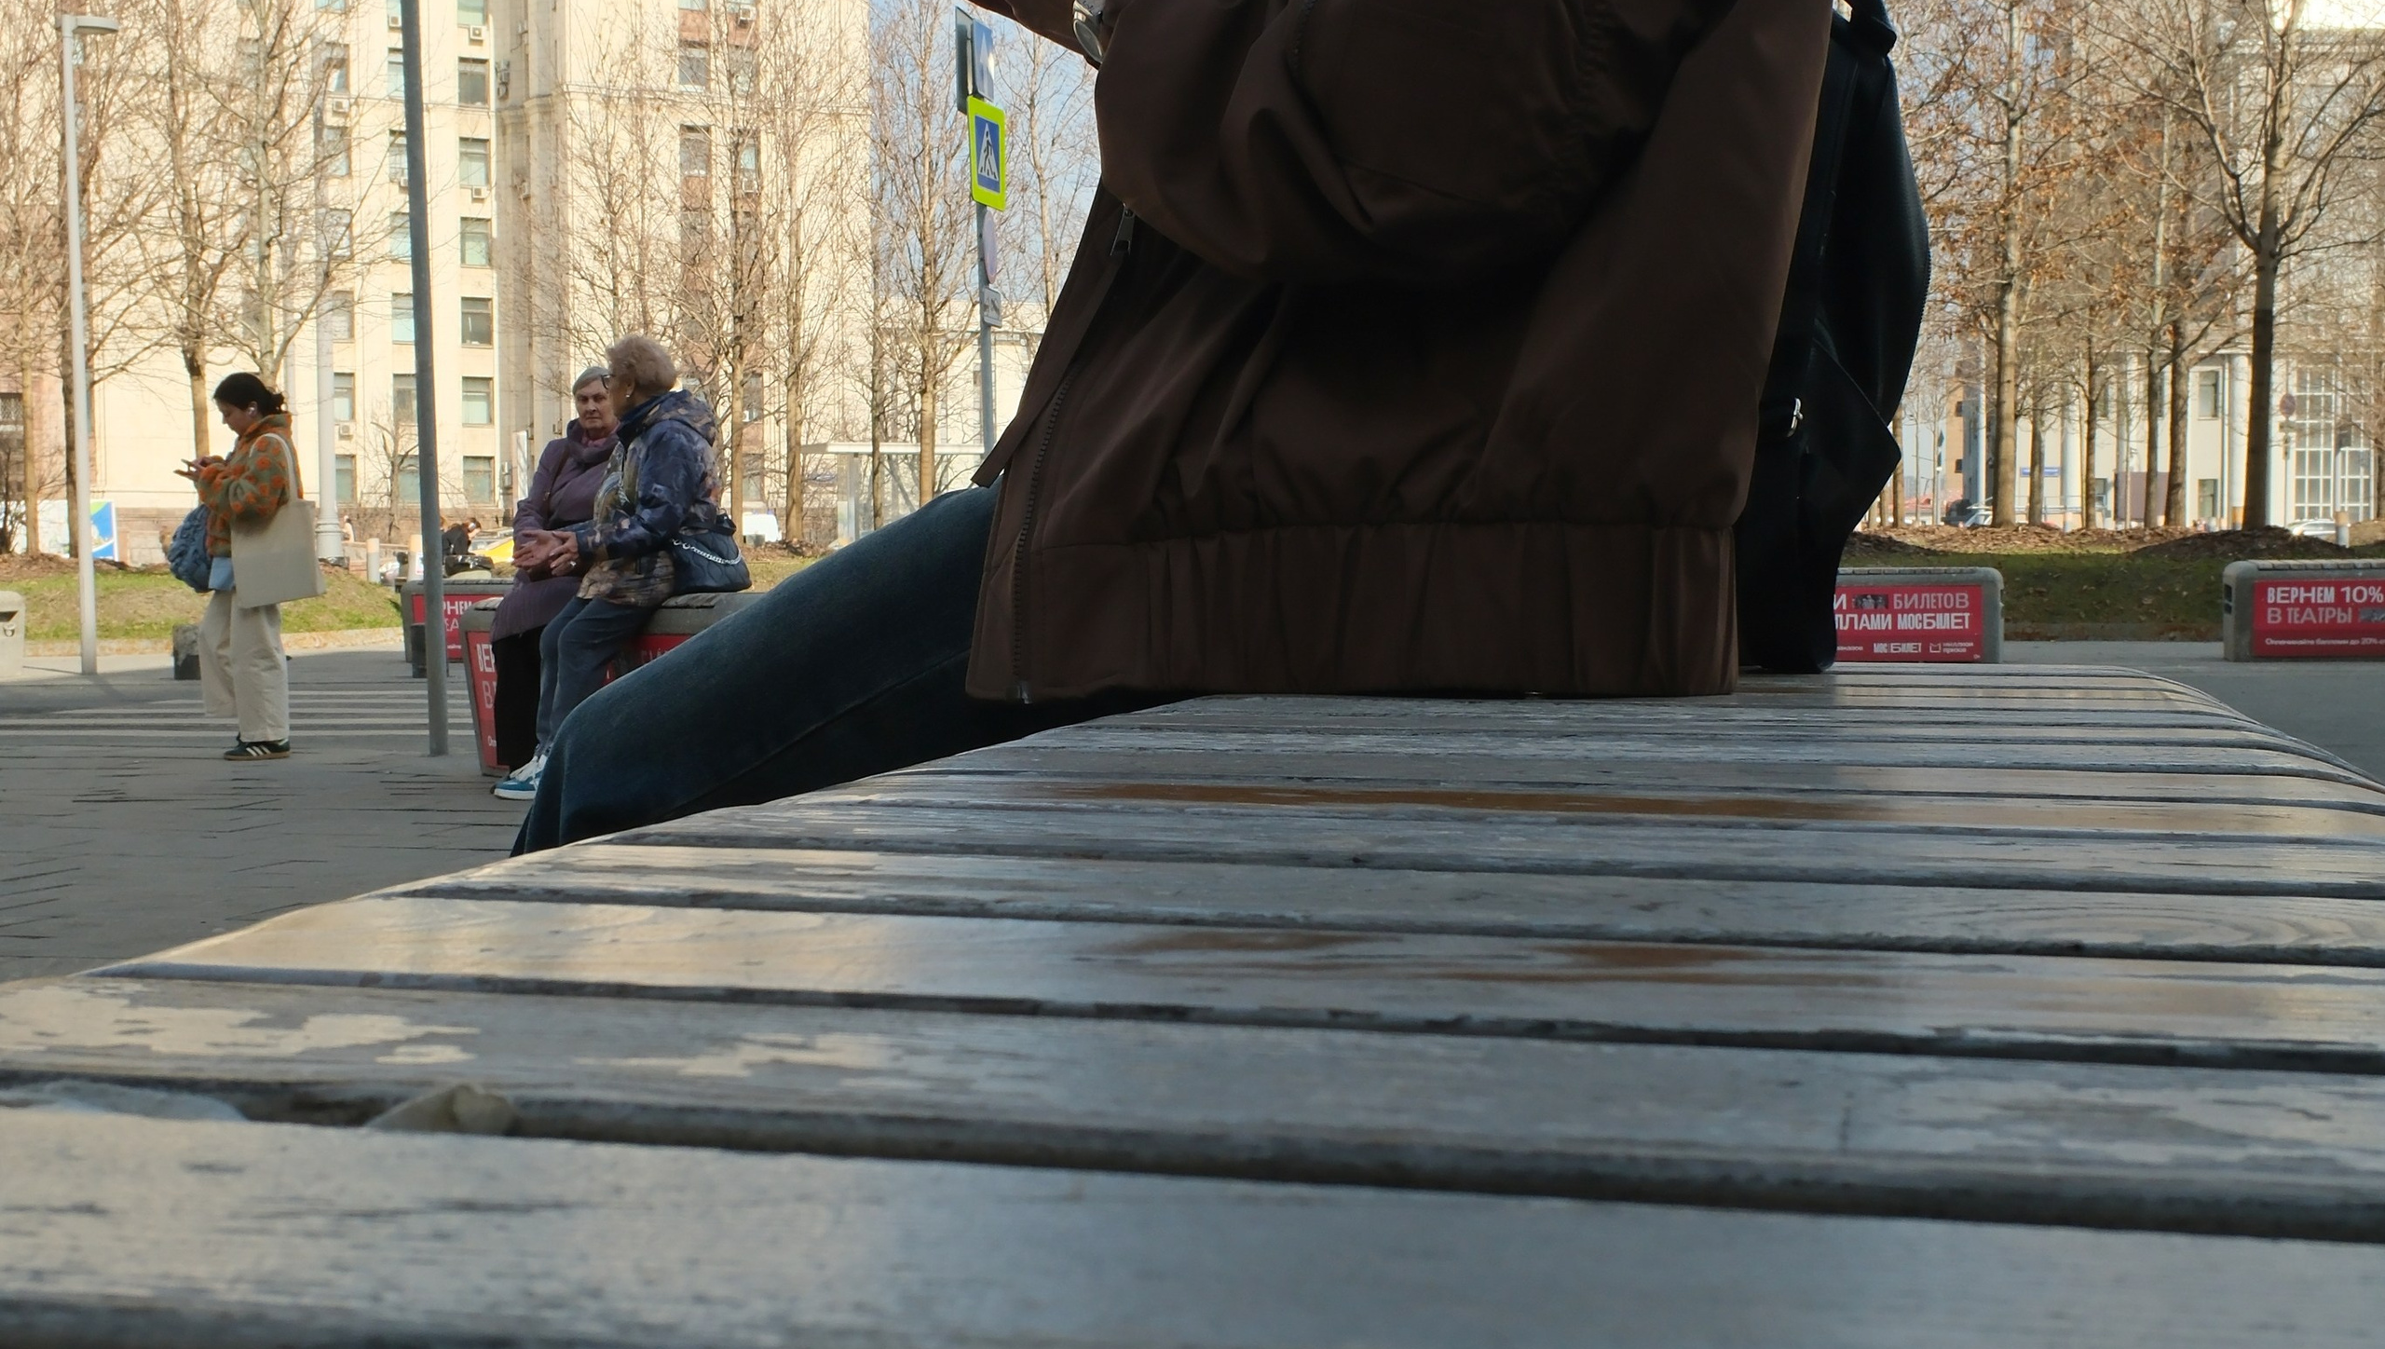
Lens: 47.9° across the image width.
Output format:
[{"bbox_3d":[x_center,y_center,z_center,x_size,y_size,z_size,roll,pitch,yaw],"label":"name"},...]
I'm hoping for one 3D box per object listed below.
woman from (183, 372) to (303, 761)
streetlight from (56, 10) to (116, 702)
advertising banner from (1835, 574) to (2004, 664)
[{"bbox_3d":[-3.886,-0.447,11.000,0.500,1.580,0.500,-1,3,-17],"label":"woman"},{"bbox_3d":[-8.296,-2.460,20.100,0.420,4.950,0.170,-1,3,-16],"label":"streetlight"},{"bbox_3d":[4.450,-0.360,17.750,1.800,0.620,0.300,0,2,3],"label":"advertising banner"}]

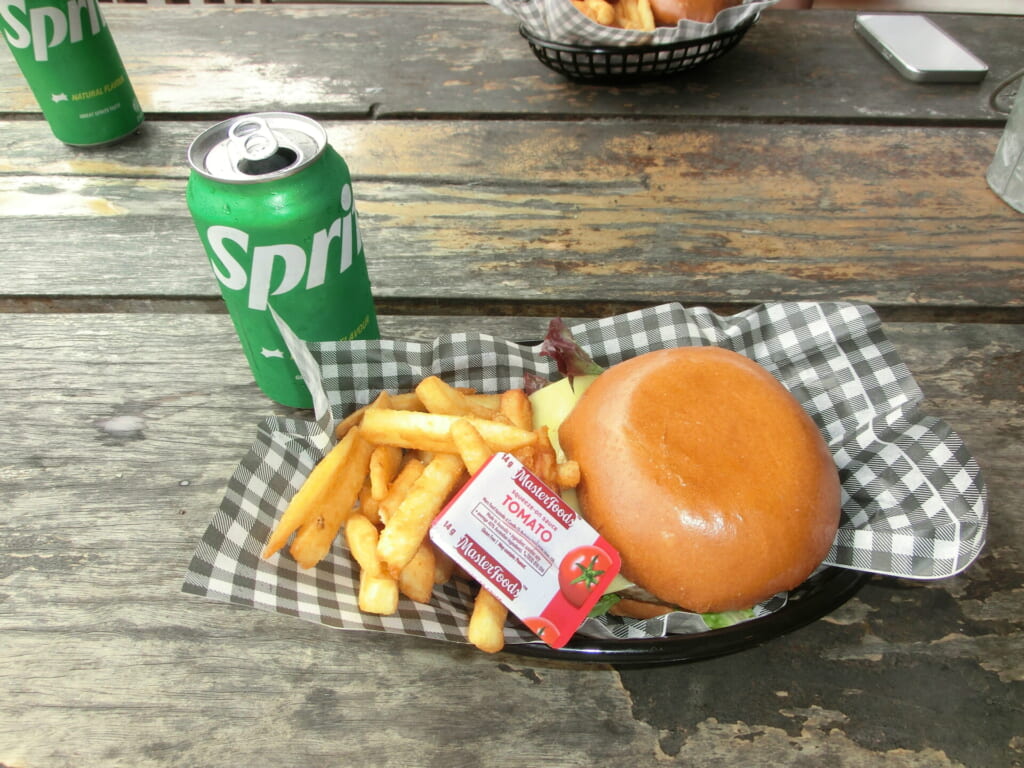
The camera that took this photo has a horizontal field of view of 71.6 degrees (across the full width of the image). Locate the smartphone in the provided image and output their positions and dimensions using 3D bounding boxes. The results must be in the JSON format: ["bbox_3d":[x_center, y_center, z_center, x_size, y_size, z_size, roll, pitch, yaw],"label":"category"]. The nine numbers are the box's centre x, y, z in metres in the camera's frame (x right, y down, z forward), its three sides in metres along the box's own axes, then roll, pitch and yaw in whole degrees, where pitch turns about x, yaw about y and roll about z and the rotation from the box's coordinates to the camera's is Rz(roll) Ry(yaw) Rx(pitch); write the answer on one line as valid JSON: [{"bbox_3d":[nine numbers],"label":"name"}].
[{"bbox_3d":[0.384,-0.321,0.675,0.070,0.009,0.138,-2,46,-2],"label":"smartphone"}]

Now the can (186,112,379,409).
[{"bbox_3d":[-0.100,-0.049,0.327,0.066,0.132,0.066,0,46,0],"label":"can"}]

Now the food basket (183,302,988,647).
[{"bbox_3d":[0.024,0.033,0.281,0.275,0.086,0.162,0,46,0],"label":"food basket"}]

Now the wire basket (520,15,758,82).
[{"bbox_3d":[0.117,-0.321,0.650,0.238,0.042,0.154,-20,50,-18],"label":"wire basket"}]

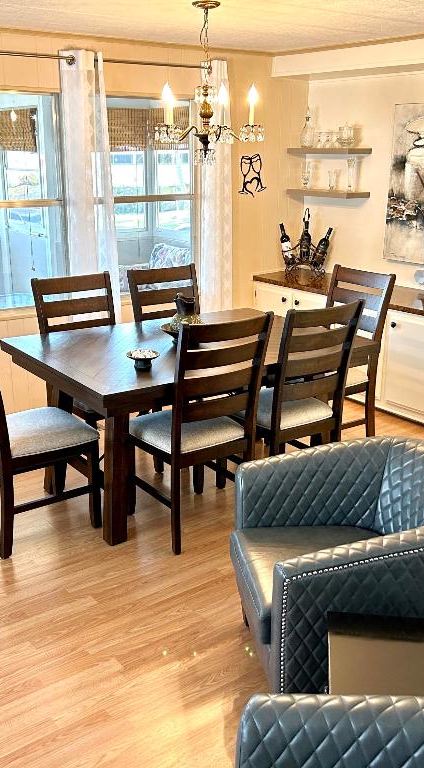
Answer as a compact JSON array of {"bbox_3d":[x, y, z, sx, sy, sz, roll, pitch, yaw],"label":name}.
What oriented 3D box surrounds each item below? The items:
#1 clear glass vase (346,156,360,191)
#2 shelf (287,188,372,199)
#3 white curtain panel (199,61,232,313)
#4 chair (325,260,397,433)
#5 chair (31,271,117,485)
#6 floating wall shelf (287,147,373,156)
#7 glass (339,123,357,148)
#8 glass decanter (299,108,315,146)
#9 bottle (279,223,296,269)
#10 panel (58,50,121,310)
[{"bbox_3d":[0.995,-1.476,5.396,0.075,0.217,0.075,-12,21,-35],"label":"clear glass vase"},{"bbox_3d":[0.844,-1.395,5.635,0.240,0.040,0.610,-13,21,-35],"label":"shelf"},{"bbox_3d":[0.026,-1.088,5.439,0.310,2.240,0.100,-12,21,-35],"label":"white curtain panel"},{"bbox_3d":[0.654,-0.114,4.347,0.530,1.020,0.470,-12,20,-33],"label":"chair"},{"bbox_3d":[-0.573,-0.015,3.991,0.470,1.030,0.570,-13,21,-35],"label":"chair"},{"bbox_3d":[0.841,-1.679,5.549,0.240,0.040,0.617,-12,21,-35],"label":"floating wall shelf"},{"bbox_3d":[0.949,-1.739,5.384,0.125,0.160,0.125,0,17,0],"label":"glass"},{"bbox_3d":[0.710,-1.887,5.666,0.105,0.280,0.105,-13,21,-35],"label":"glass decanter"},{"bbox_3d":[0.567,-1.055,5.857,0.075,0.315,0.075,-13,0,0],"label":"bottle"},{"bbox_3d":[-0.746,-0.905,4.871,0.400,2.200,0.130,-13,21,-35],"label":"panel"}]

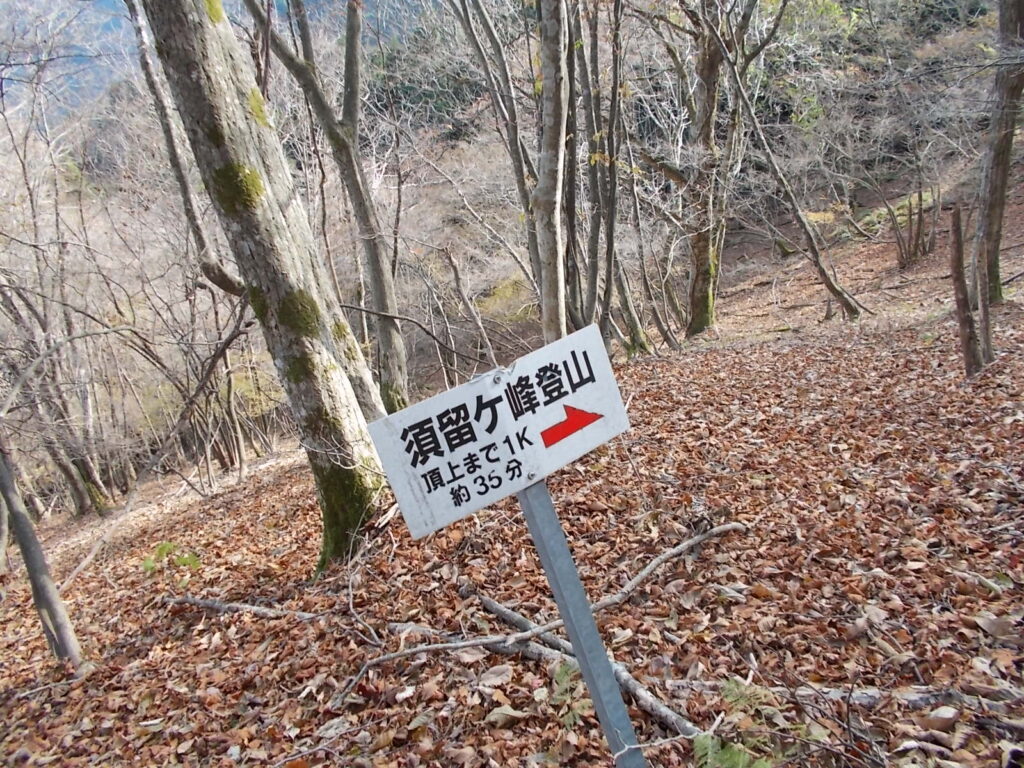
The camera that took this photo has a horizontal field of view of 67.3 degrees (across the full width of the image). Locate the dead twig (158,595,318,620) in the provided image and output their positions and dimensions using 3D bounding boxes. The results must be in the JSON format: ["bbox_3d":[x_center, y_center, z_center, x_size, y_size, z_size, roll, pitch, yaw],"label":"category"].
[{"bbox_3d":[-1.252,1.014,3.475,1.053,0.055,0.070,-5,11,31],"label":"dead twig"}]

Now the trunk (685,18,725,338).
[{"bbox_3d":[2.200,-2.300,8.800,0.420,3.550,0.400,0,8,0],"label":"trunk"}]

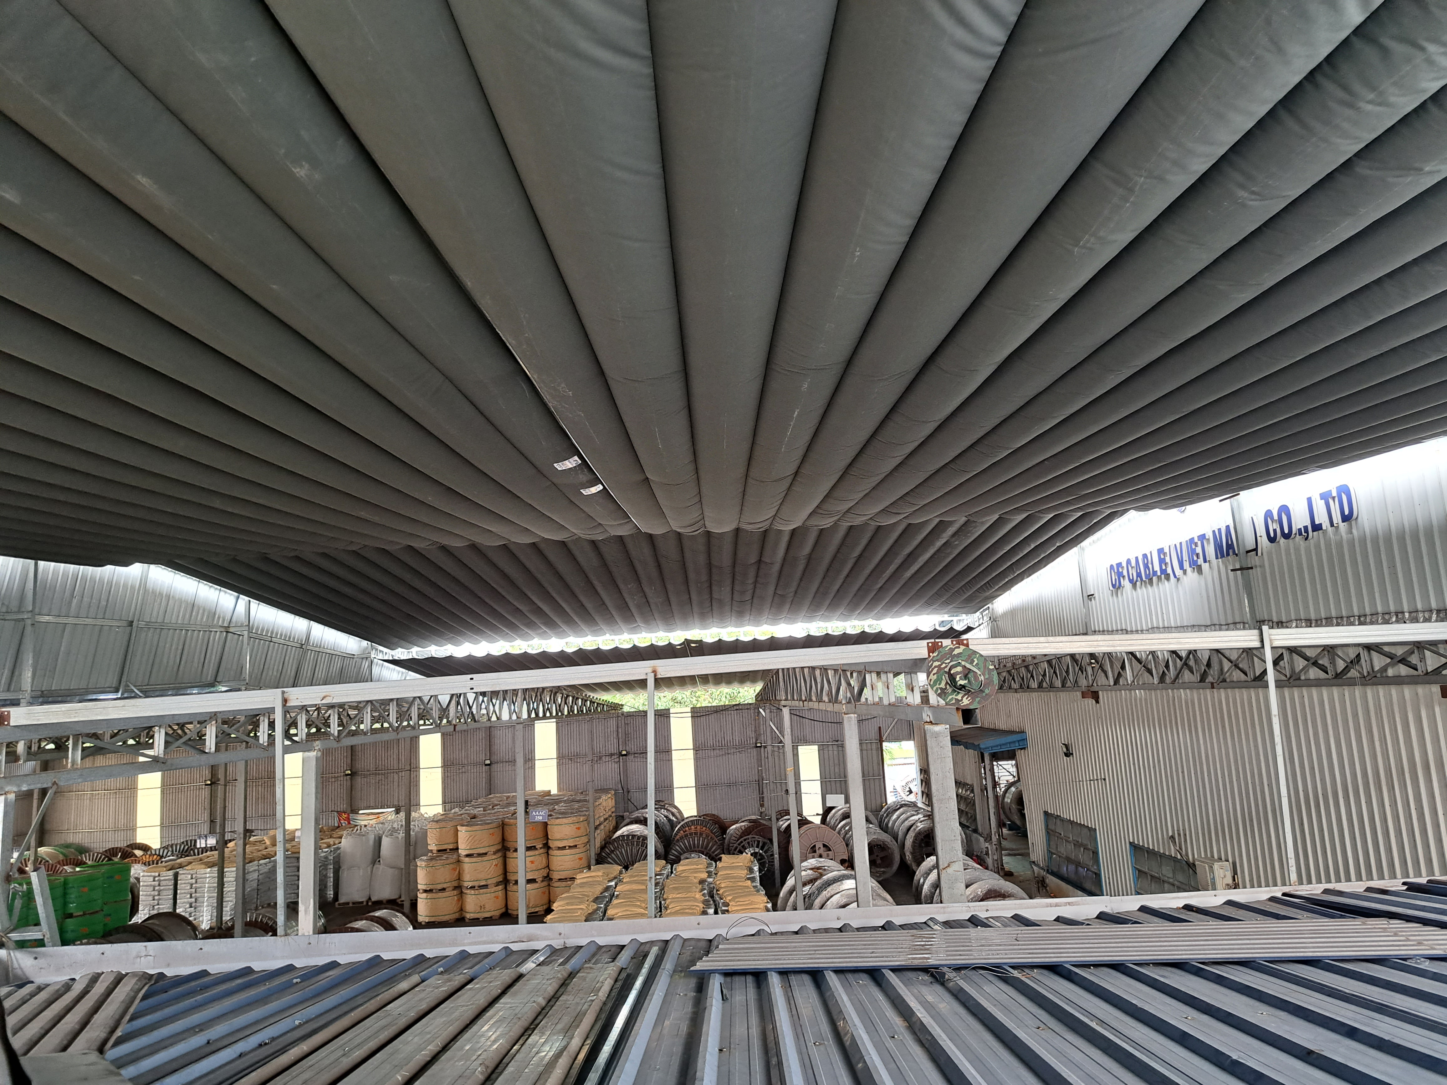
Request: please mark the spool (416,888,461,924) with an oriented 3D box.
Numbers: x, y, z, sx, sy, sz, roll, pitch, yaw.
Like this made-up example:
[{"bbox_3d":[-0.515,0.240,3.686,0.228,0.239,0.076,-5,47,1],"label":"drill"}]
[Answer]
[{"bbox_3d":[-8.280,10.569,29.308,1.240,0.850,1.240,-3,-9,-1],"label":"spool"}]

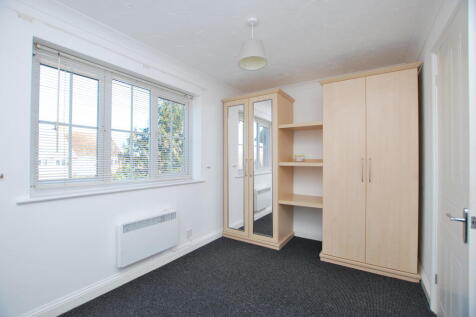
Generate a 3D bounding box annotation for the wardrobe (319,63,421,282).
[{"bbox_3d":[1.559,0.147,2.452,0.924,2.190,0.618,0,-1,30],"label":"wardrobe"}]

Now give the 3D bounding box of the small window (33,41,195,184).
[{"bbox_3d":[-1.110,-0.293,2.158,0.070,1.122,1.602,0,-1,33],"label":"small window"}]

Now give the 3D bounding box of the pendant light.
[{"bbox_3d":[0.125,-1.013,1.710,0.235,0.390,0.235,0,-1,0],"label":"pendant light"}]

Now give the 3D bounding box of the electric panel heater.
[{"bbox_3d":[-0.907,0.791,2.057,0.108,0.416,0.618,0,-1,33],"label":"electric panel heater"}]

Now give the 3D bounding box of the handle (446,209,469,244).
[{"bbox_3d":[1.051,0.312,0.960,0.060,0.160,0.118,0,-1,38],"label":"handle"}]

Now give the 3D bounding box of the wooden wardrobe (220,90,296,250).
[{"bbox_3d":[0.335,0.157,3.190,0.942,2.174,0.636,0,-1,31],"label":"wooden wardrobe"}]

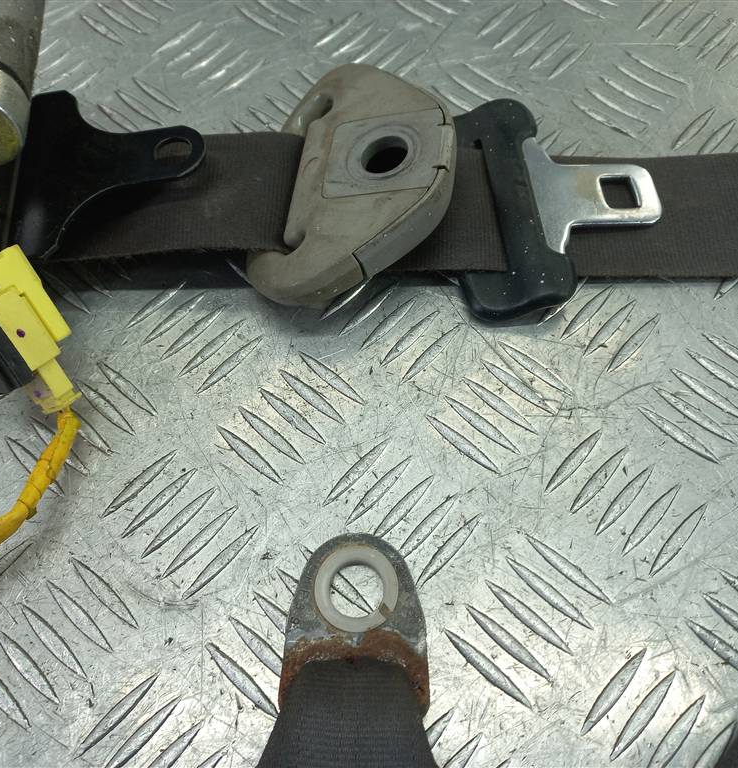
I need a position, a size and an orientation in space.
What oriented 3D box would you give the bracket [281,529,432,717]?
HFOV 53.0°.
[{"bbox_3d":[-0.003,0.053,0.169,0.032,0.009,0.040,0,62,2],"label":"bracket"}]

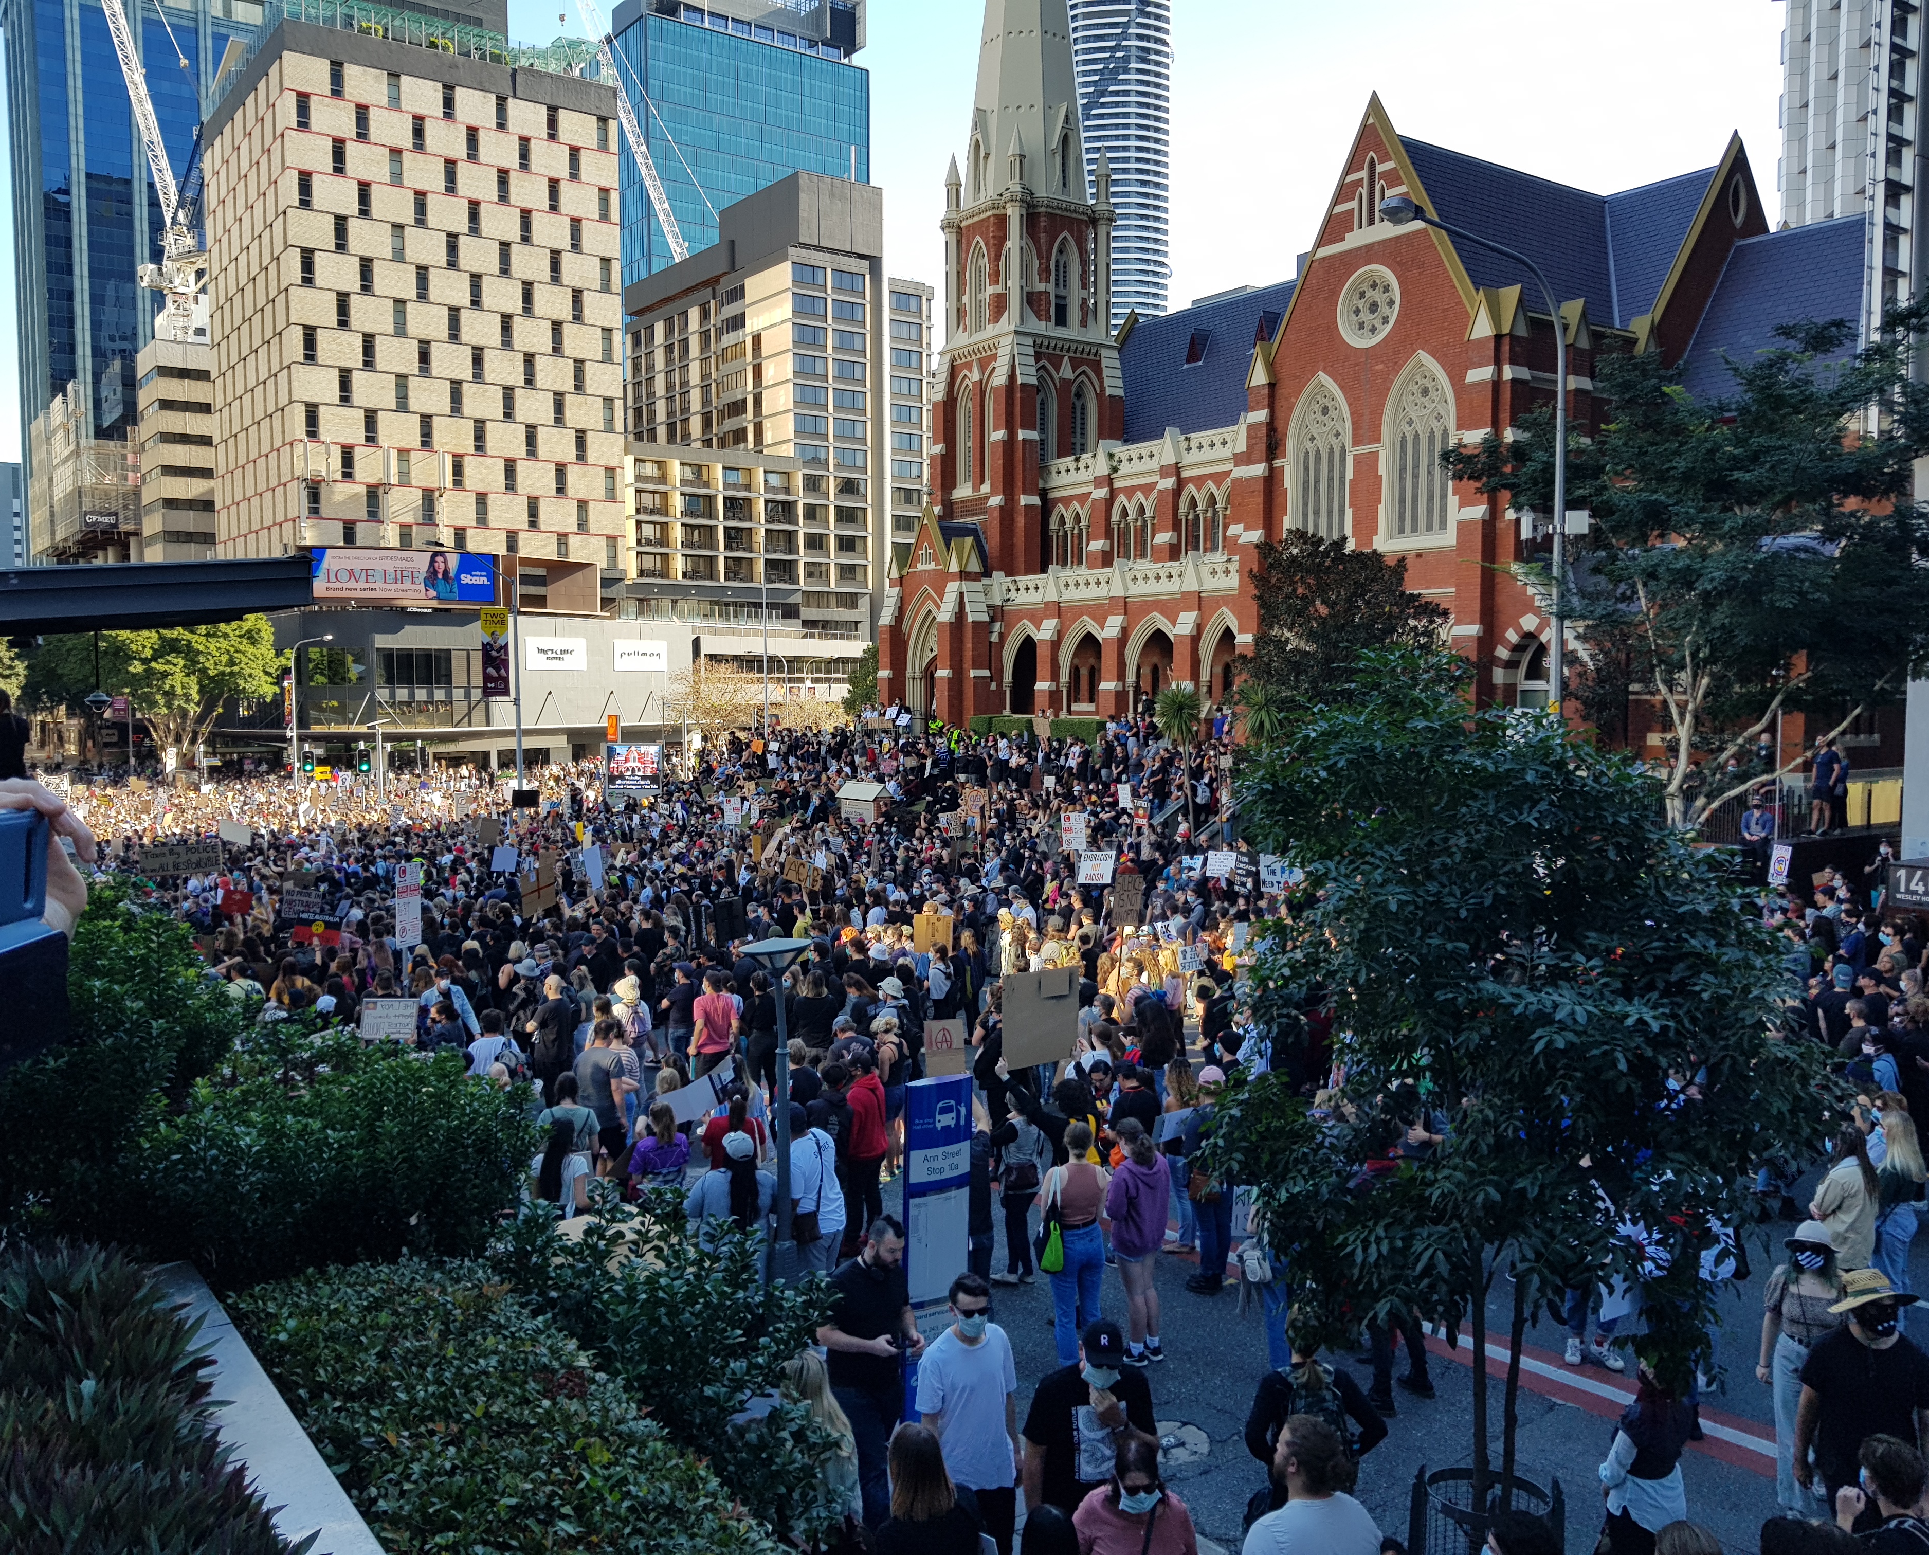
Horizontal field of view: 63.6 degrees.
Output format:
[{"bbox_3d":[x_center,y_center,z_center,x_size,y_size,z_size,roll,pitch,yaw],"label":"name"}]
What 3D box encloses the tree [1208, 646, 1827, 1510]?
[{"bbox_3d":[2.598,1.750,7.427,2.750,4.563,2.700,1,4,21],"label":"tree"}]

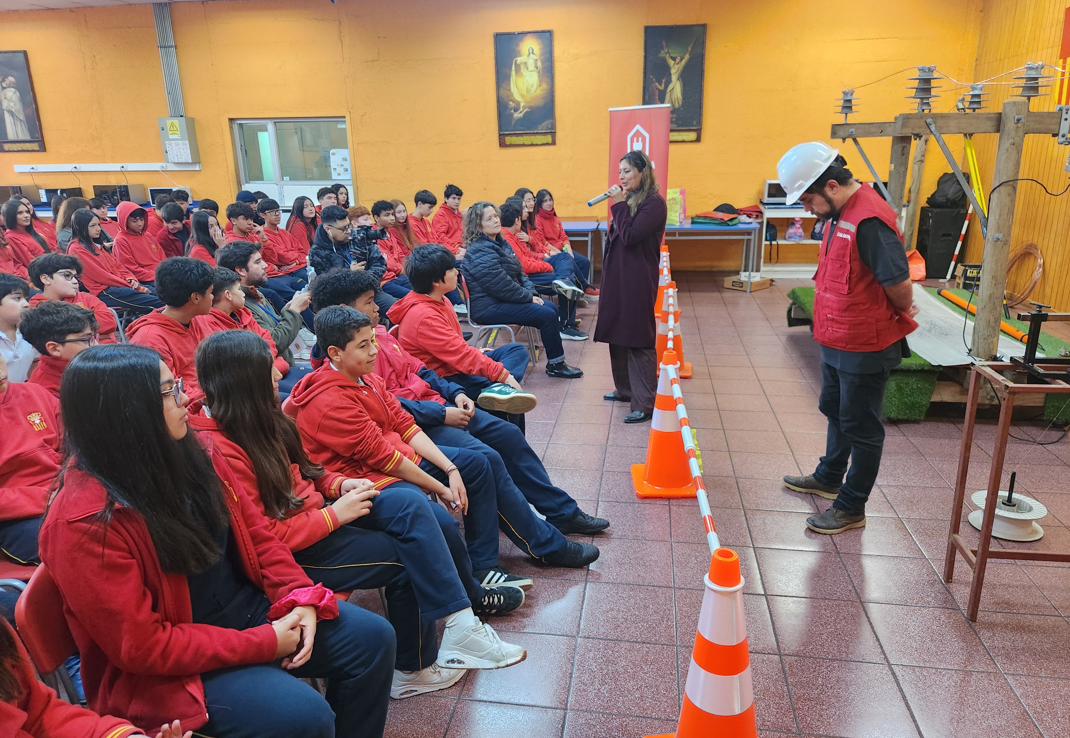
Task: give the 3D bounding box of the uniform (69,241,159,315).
[{"bbox_3d":[-3.346,-0.599,5.727,0.820,0.980,0.480,3,17,14],"label":"uniform"}]

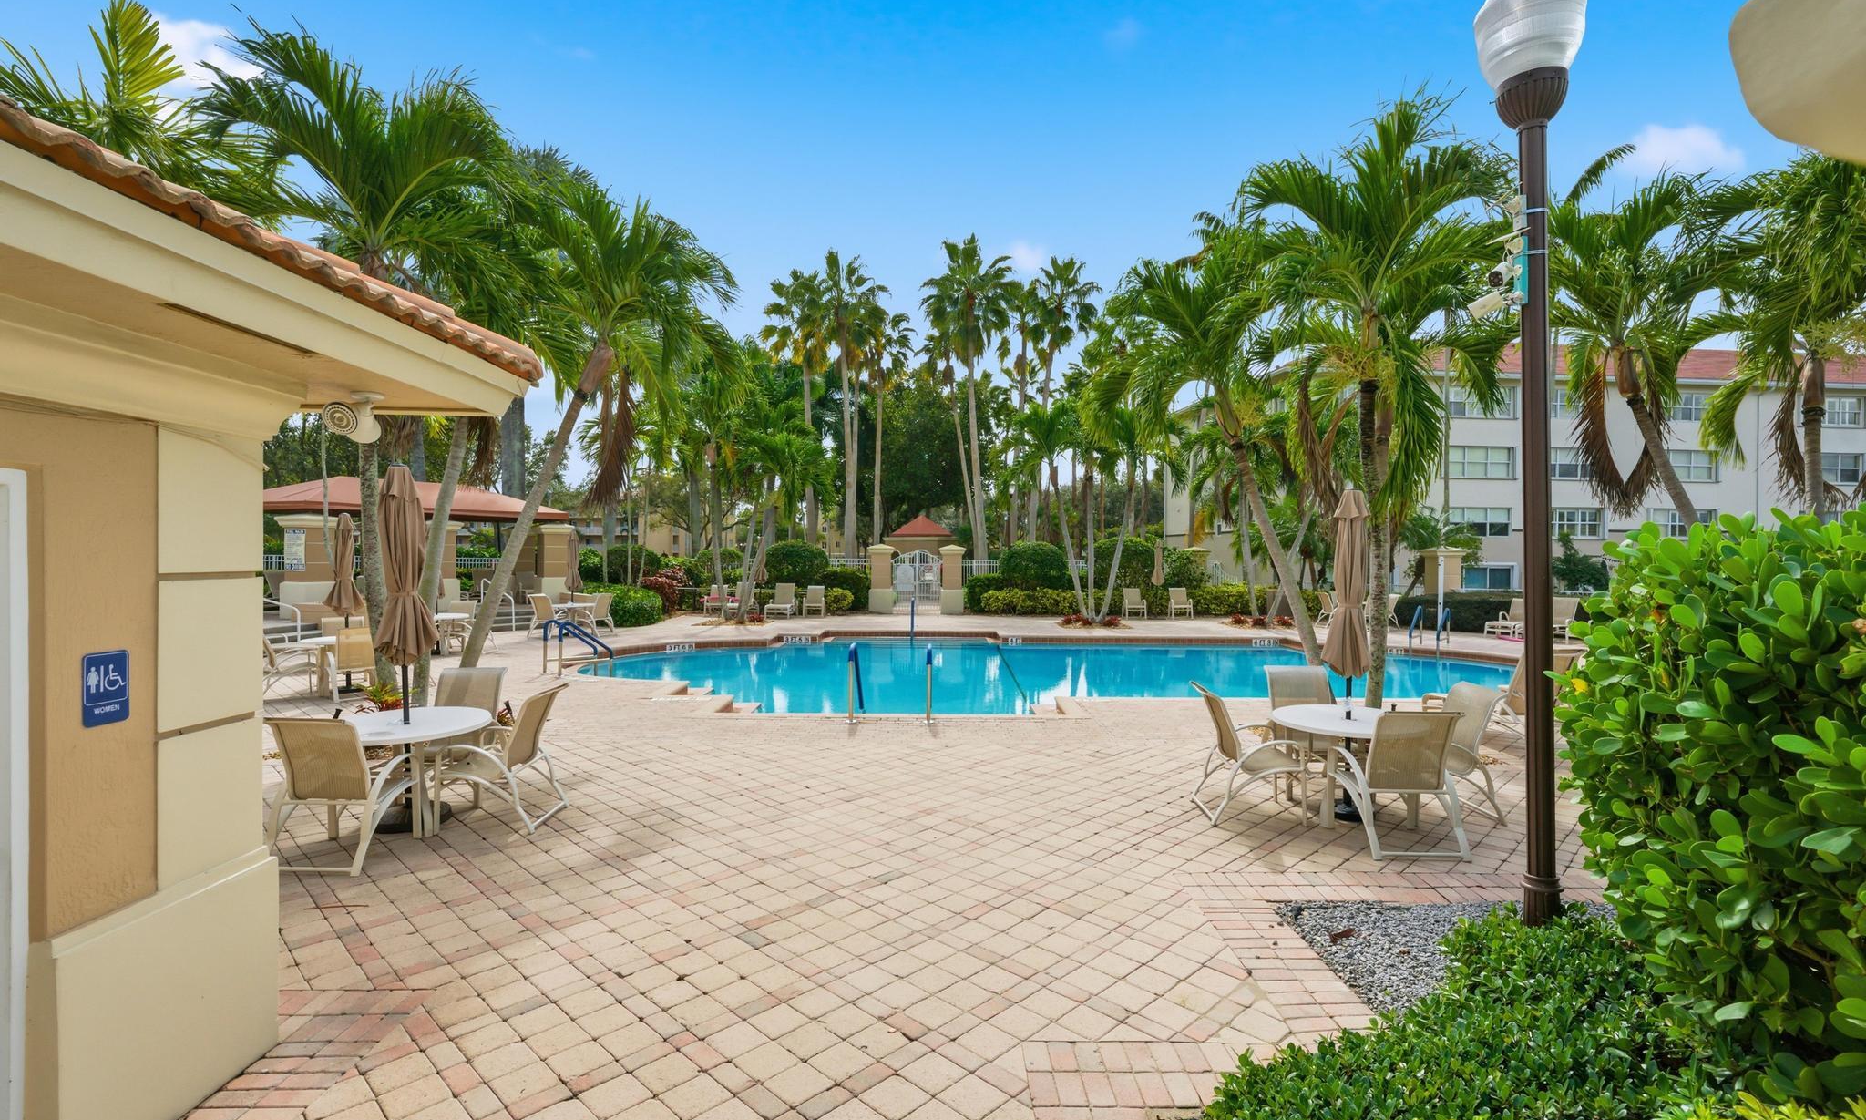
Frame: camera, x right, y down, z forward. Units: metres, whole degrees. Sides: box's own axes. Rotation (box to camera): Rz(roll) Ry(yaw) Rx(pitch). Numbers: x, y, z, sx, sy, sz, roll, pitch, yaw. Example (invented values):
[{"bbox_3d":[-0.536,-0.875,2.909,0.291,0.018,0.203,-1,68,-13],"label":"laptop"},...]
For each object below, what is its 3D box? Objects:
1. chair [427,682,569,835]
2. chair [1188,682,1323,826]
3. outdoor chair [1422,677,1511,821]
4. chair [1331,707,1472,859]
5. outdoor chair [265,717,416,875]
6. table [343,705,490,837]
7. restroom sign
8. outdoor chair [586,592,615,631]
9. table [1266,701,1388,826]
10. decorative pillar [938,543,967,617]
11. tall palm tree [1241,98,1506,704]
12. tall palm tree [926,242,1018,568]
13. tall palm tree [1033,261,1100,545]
[{"bbox_3d":[-3.135,1.445,6.110,0.690,0.935,0.645,0,0,-1],"label":"chair"},{"bbox_3d":[2.390,1.480,6.360,0.730,0.960,0.630,0,0,0],"label":"chair"},{"bbox_3d":[3.840,1.427,6.270,0.710,0.940,0.610,0,0,2],"label":"outdoor chair"},{"bbox_3d":[3.110,1.445,5.580,0.640,0.935,0.690,0,0,1],"label":"chair"},{"bbox_3d":[-3.780,1.430,5.320,0.610,0.940,0.710,0,0,-2],"label":"outdoor chair"},{"bbox_3d":[-3.940,1.575,6.150,1.230,0.710,1.230,0,0,0],"label":"table"},{"bbox_3d":[-2.636,0.411,2.645,0.010,0.229,0.153,0,0,-1],"label":"restroom sign"},{"bbox_3d":[-7.870,1.300,19.500,0.690,0.950,0.640,0,0,20],"label":"outdoor chair"},{"bbox_3d":[3.120,1.553,6.220,1.110,0.715,1.110,0,0,0],"label":"table"},{"bbox_3d":[0.665,0.636,27.200,0.860,2.250,0.860,0,0,0],"label":"decorative pillar"},{"bbox_3d":[4.630,-1.430,8.750,2.900,6.700,2.800,0,0,0],"label":"tall palm tree"},{"bbox_3d":[1.428,-5.459,32.500,3.500,14.300,3.500,0,0,0],"label":"tall palm tree"},{"bbox_3d":[6.050,-5.900,38.000,3.300,15.600,3.100,0,0,0],"label":"tall palm tree"}]

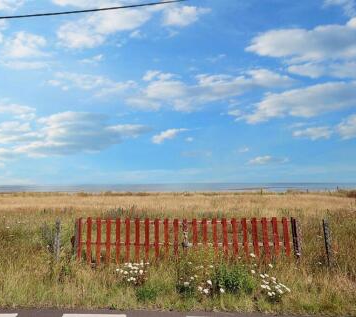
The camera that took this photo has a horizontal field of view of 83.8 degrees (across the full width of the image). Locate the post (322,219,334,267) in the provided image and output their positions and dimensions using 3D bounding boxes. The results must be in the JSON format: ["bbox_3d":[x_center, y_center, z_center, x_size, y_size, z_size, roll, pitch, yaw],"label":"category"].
[{"bbox_3d":[3.701,2.100,4.870,0.110,1.130,0.100,-3,-7,2],"label":"post"}]

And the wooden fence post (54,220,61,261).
[{"bbox_3d":[-3.119,2.169,5.150,0.090,1.130,0.090,-2,-7,2],"label":"wooden fence post"}]

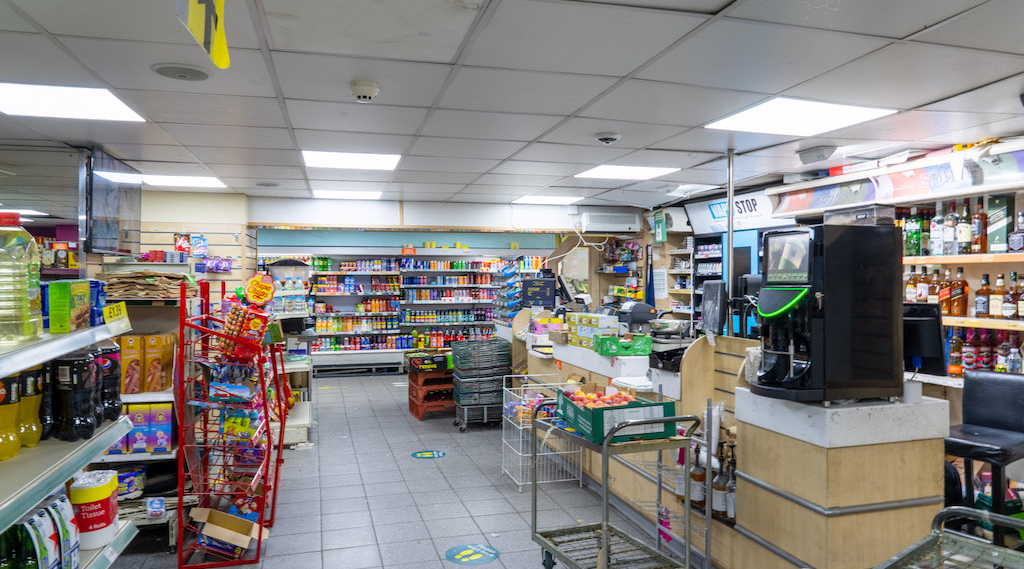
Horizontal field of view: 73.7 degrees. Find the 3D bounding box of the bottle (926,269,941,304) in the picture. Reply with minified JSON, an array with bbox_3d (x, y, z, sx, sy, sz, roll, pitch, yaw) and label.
[{"bbox_3d":[2.621,0.053,4.240,0.078,0.285,0.078,0,1,-35],"label":"bottle"}]

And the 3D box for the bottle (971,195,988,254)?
[{"bbox_3d":[2.606,-0.331,3.800,0.077,0.312,0.077,0,1,-33],"label":"bottle"}]

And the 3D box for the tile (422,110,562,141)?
[{"bbox_3d":[-0.105,-0.751,3.200,0.597,0.022,0.597,0,1,-14],"label":"tile"}]

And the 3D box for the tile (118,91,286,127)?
[{"bbox_3d":[-1.280,-0.749,2.917,0.600,0.020,0.600,0,1,-14],"label":"tile"}]

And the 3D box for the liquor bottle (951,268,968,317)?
[{"bbox_3d":[2.692,0.045,4.100,0.078,0.290,0.078,0,1,-33],"label":"liquor bottle"}]

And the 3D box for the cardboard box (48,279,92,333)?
[{"bbox_3d":[-1.421,0.073,2.198,0.056,0.156,0.175,0,0,-14],"label":"cardboard box"}]

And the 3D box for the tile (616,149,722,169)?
[{"bbox_3d":[0.918,-0.757,4.070,0.595,0.025,0.595,0,1,-14],"label":"tile"}]

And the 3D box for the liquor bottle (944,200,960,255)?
[{"bbox_3d":[2.416,-0.305,3.740,0.077,0.293,0.077,0,1,-14],"label":"liquor bottle"}]

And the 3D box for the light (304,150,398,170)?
[{"bbox_3d":[-0.982,-0.775,4.214,0.600,0.030,0.600,0,1,-14],"label":"light"}]

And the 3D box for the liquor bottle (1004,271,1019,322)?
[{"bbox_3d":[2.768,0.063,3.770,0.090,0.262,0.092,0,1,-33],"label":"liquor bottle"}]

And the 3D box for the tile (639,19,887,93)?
[{"bbox_3d":[0.771,-0.721,2.183,0.600,0.020,0.600,0,1,-14],"label":"tile"}]

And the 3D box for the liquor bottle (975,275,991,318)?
[{"bbox_3d":[2.727,0.066,3.930,0.080,0.247,0.080,0,1,-40],"label":"liquor bottle"}]

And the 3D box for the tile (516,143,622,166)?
[{"bbox_3d":[0.331,-0.747,3.885,0.600,0.020,0.600,0,1,-14],"label":"tile"}]

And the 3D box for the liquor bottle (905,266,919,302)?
[{"bbox_3d":[2.358,0.031,4.020,0.075,0.283,0.077,0,0,-37],"label":"liquor bottle"}]

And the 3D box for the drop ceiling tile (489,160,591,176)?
[{"bbox_3d":[0.203,-0.768,4.500,0.595,0.025,0.595,0,1,-14],"label":"drop ceiling tile"}]

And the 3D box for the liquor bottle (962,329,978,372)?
[{"bbox_3d":[2.725,0.409,4.060,0.085,0.290,0.085,0,1,-45],"label":"liquor bottle"}]

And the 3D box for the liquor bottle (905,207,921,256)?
[{"bbox_3d":[2.363,-0.307,4.020,0.075,0.292,0.085,0,0,-37],"label":"liquor bottle"}]

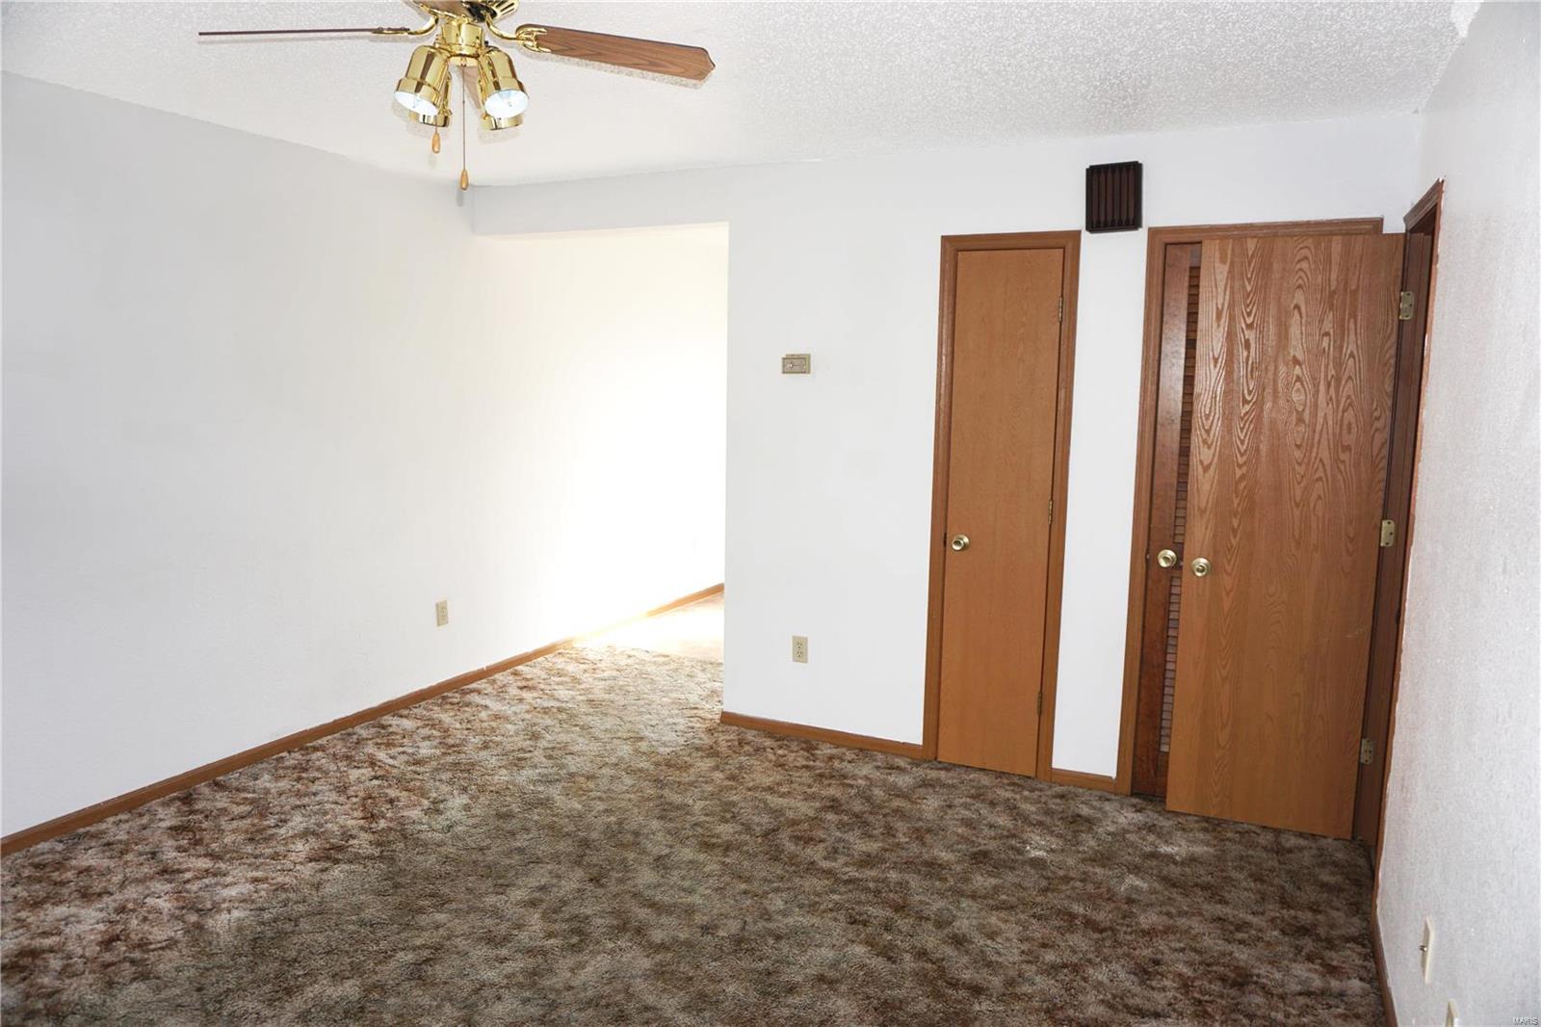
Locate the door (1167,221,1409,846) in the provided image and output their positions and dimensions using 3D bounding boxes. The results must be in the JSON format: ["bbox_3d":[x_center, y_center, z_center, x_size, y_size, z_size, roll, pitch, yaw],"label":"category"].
[{"bbox_3d":[1.748,0.088,3.530,0.603,2.038,0.037,4,8,21],"label":"door"}]

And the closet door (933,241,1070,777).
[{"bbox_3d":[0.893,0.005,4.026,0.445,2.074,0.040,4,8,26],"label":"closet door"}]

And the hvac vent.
[{"bbox_3d":[1.238,-1.135,3.699,0.192,0.242,0.025,4,8,26],"label":"hvac vent"}]

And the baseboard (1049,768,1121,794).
[{"bbox_3d":[1.210,1.032,3.969,0.240,0.057,0.013,4,8,26],"label":"baseboard"}]

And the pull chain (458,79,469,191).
[{"bbox_3d":[-0.629,-0.782,2.110,0.017,0.235,0.017,4,8,26],"label":"pull chain"}]

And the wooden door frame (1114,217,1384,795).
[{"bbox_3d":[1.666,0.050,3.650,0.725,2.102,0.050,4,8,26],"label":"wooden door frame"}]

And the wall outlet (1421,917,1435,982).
[{"bbox_3d":[1.329,0.882,2.074,0.008,0.115,0.072,4,8,26],"label":"wall outlet"}]

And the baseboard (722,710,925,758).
[{"bbox_3d":[0.206,0.958,4.463,0.951,0.056,0.013,4,8,26],"label":"baseboard"}]

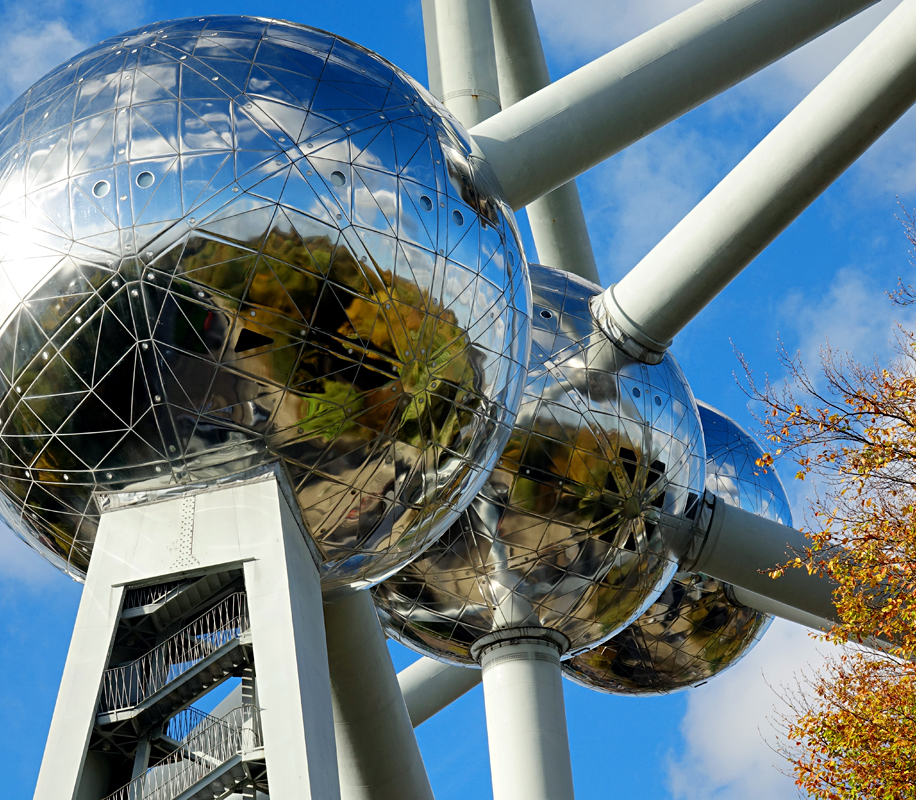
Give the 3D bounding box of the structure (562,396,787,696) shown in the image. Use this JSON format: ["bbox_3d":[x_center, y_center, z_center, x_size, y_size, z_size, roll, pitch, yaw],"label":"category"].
[{"bbox_3d":[10.720,8.270,158.600,18.000,18.000,18.000,-7,-29,3],"label":"structure"}]

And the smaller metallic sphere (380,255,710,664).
[{"bbox_3d":[1.980,2.850,119.800,18.000,18.000,18.000,-5,-29,1],"label":"smaller metallic sphere"}]

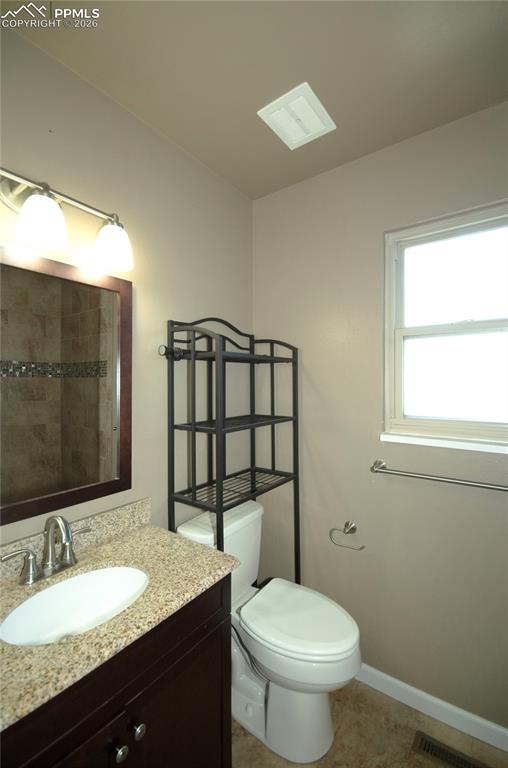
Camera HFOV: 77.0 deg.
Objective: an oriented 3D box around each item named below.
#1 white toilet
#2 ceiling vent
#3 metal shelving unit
[{"bbox_3d":[0.084,1.020,1.364,0.711,0.792,0.457,0,1,38],"label":"white toilet"},{"bbox_3d":[0.174,-1.052,1.262,0.208,0.026,0.250,0,1,38],"label":"ceiling vent"},{"bbox_3d":[-0.065,0.547,1.498,0.305,1.736,0.582,0,1,38],"label":"metal shelving unit"}]

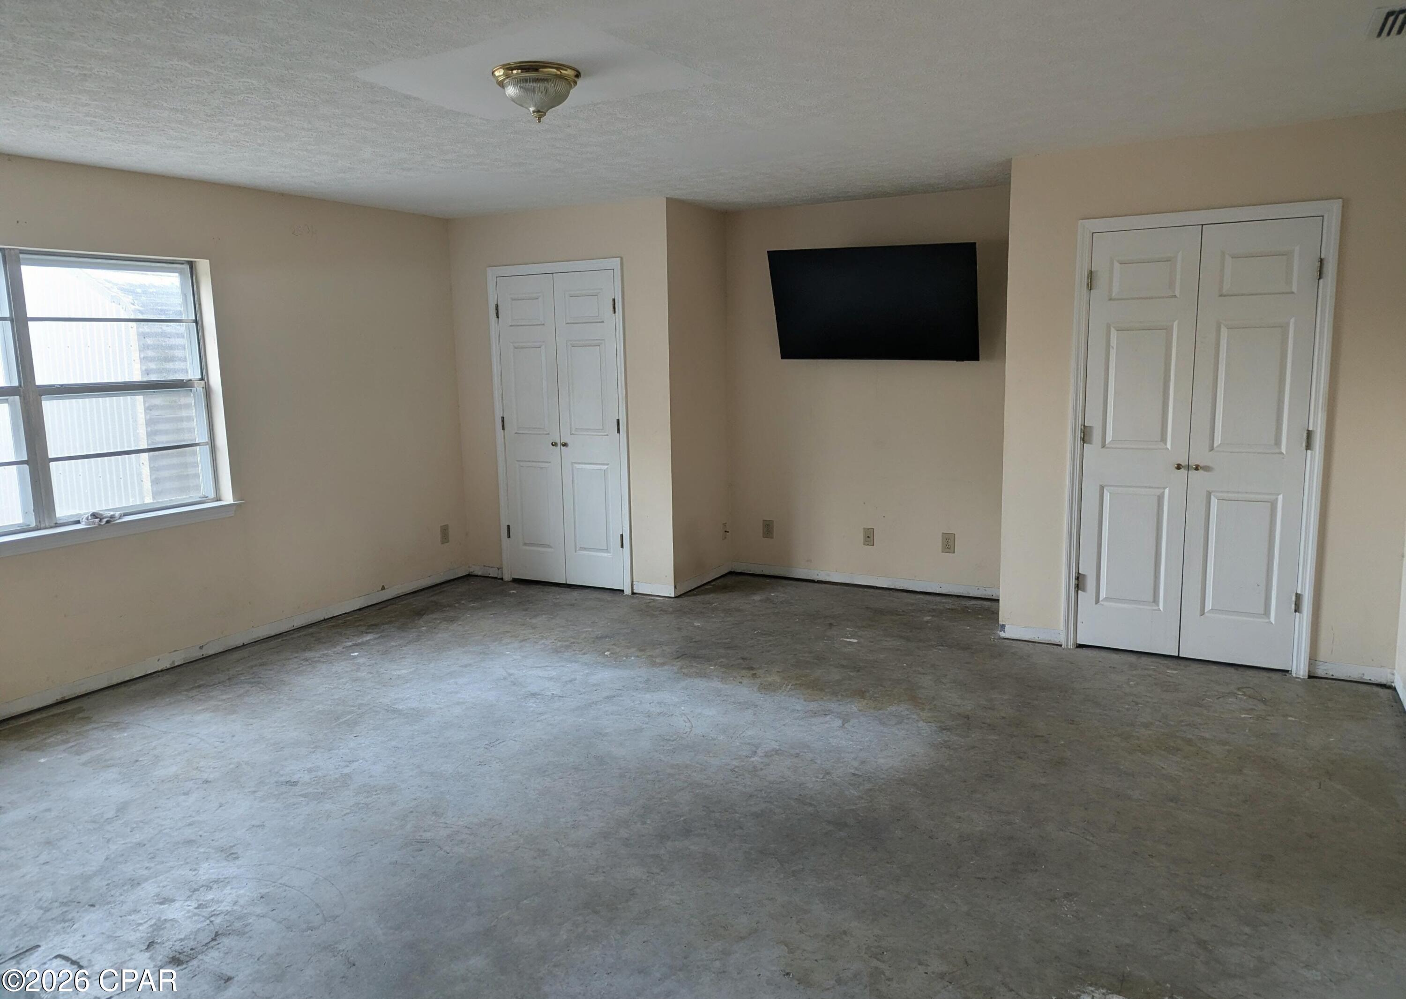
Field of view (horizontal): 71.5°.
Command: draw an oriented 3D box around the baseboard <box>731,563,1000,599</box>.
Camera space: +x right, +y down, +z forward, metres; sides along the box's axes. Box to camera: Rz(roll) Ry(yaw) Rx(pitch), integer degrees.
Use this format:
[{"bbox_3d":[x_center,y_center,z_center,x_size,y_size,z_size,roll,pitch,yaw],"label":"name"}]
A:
[{"bbox_3d":[1.063,0.527,6.332,1.973,0.075,0.015,3,10,28],"label":"baseboard"}]

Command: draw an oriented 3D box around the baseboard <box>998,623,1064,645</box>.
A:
[{"bbox_3d":[1.691,0.700,5.042,0.310,0.075,0.015,3,10,28],"label":"baseboard"}]

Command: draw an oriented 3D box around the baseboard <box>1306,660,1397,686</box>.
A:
[{"bbox_3d":[2.910,0.782,4.387,0.332,0.075,0.015,3,10,28],"label":"baseboard"}]

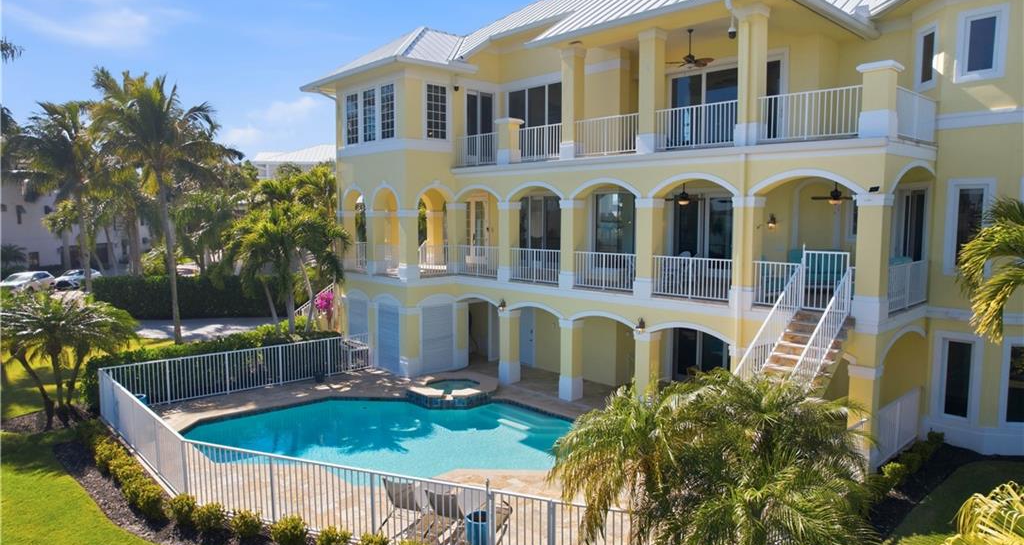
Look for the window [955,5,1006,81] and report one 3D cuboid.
[{"bbox_3d":[9.472,-4.627,12.648,0.120,1.420,0.816,-5,8,-44],"label":"window"}]

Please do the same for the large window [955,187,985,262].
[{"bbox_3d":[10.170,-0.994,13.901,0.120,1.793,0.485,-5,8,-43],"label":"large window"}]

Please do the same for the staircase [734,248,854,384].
[{"bbox_3d":[4.739,2.011,11.353,4.920,4.670,1.130,-5,8,-43],"label":"staircase"}]

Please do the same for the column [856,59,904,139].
[{"bbox_3d":[7.140,-3.301,12.172,0.632,1.395,0.572,-5,8,-43],"label":"column"}]

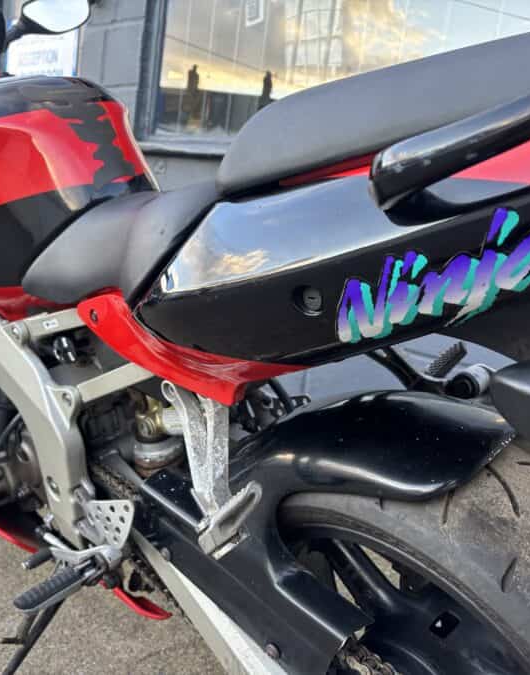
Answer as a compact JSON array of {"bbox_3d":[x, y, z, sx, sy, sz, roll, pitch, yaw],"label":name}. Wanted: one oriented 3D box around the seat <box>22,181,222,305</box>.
[{"bbox_3d":[-0.120,-0.134,0.852,0.370,0.150,0.280,16,28,40],"label":"seat"}]

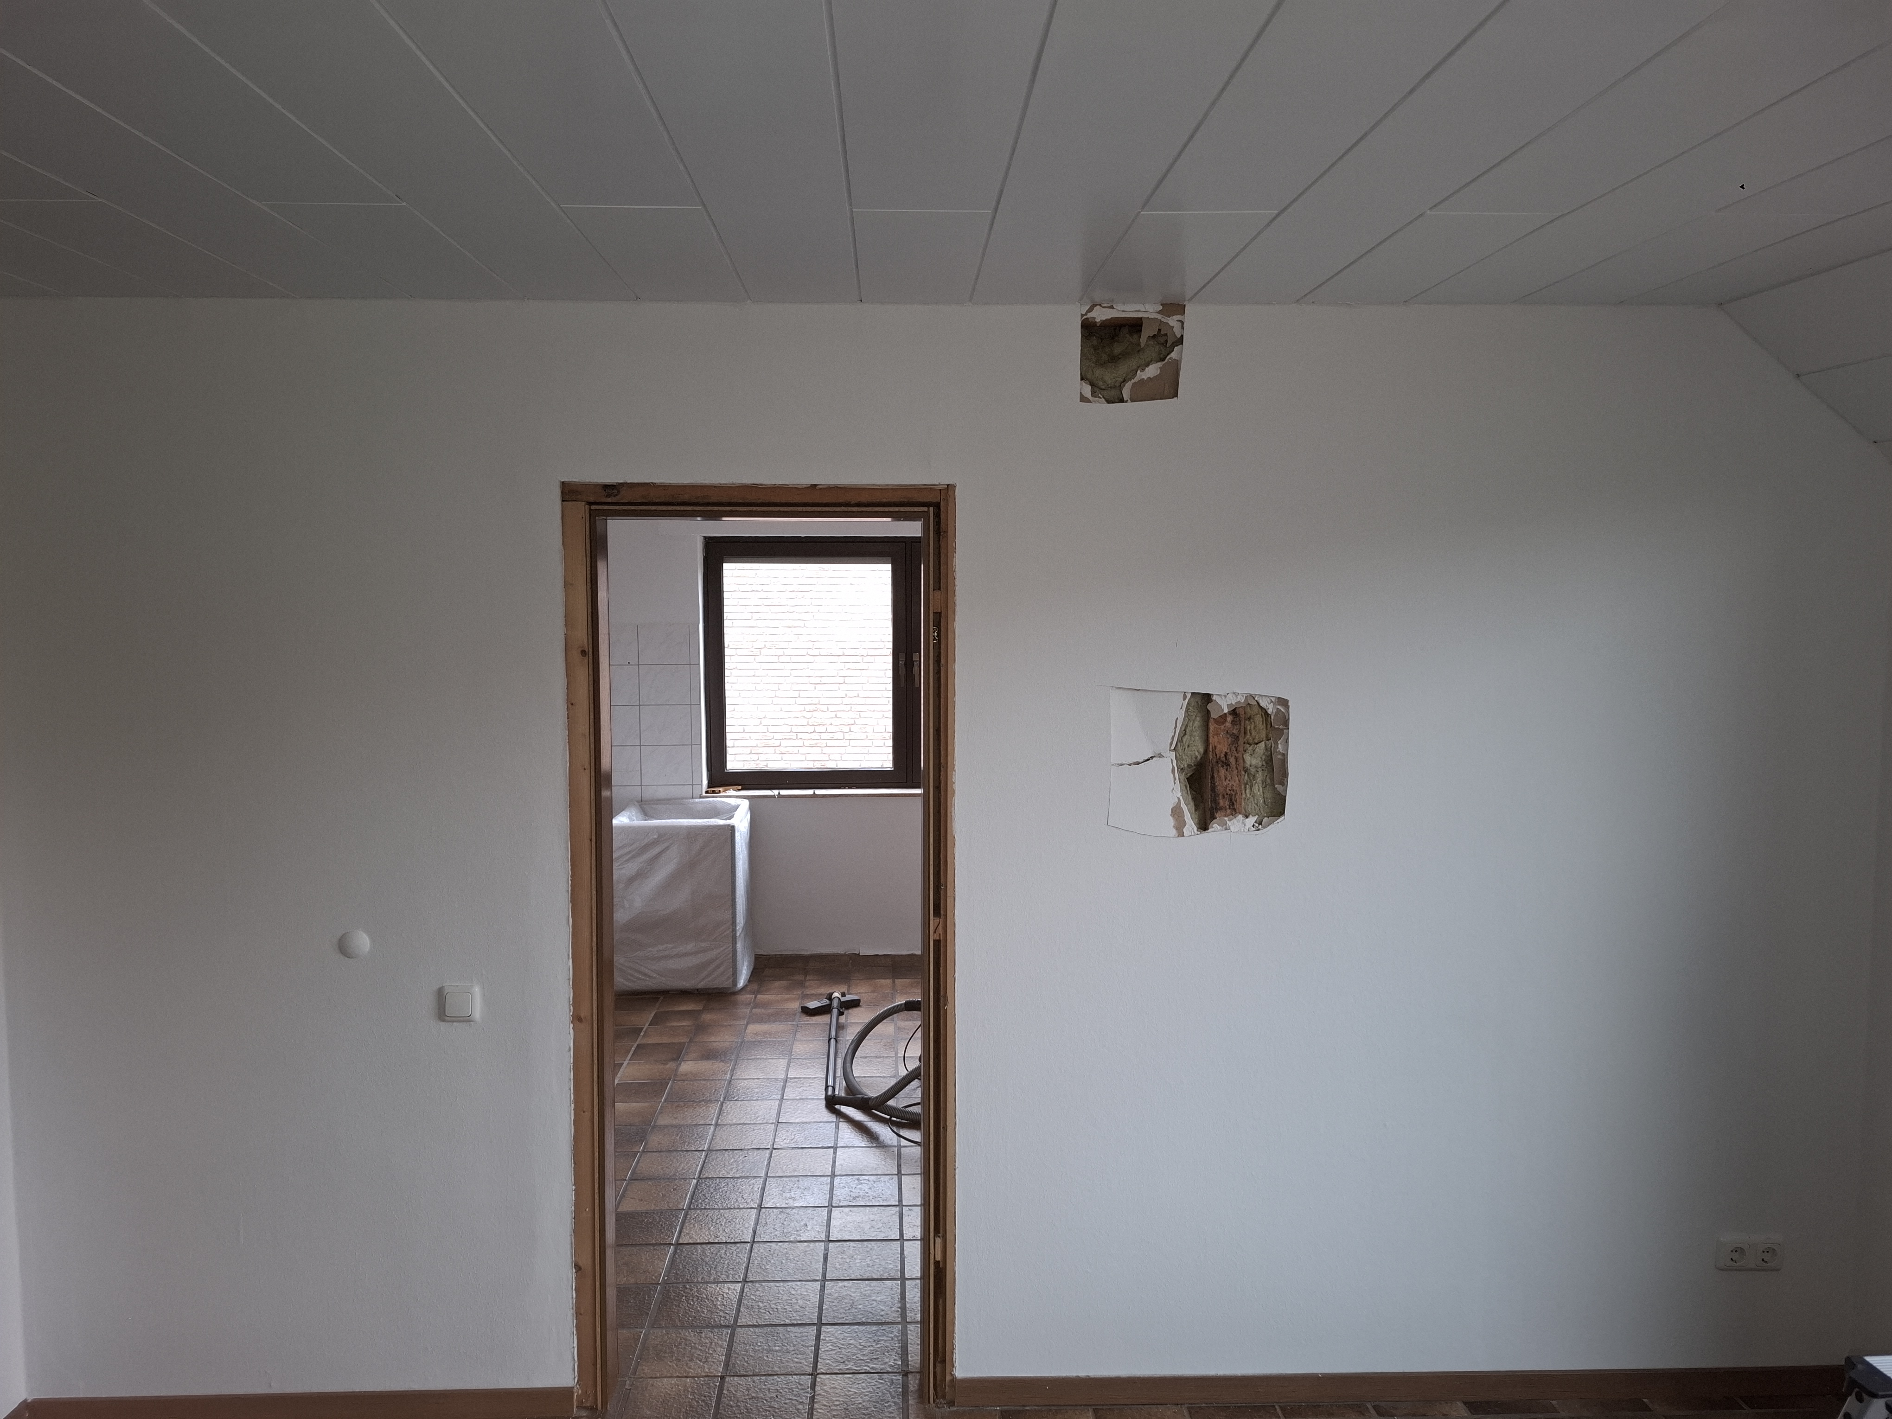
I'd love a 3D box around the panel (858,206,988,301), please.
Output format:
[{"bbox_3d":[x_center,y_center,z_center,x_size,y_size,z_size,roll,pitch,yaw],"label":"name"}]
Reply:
[{"bbox_3d":[-0.050,-0.806,2.250,0.219,0.015,0.601,0,5,-2],"label":"panel"}]

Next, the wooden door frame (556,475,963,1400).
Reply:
[{"bbox_3d":[-0.388,0.523,2.715,0.816,1.985,0.140,0,5,-2],"label":"wooden door frame"}]

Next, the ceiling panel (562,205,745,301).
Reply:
[{"bbox_3d":[-0.494,-0.805,2.232,0.221,0.015,0.605,0,5,-2],"label":"ceiling panel"}]

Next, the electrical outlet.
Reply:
[{"bbox_3d":[1.781,1.204,2.773,0.152,0.081,0.022,0,5,-2],"label":"electrical outlet"}]

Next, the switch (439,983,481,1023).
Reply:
[{"bbox_3d":[-1.020,0.617,2.624,0.082,0.082,0.022,0,5,-2],"label":"switch"}]

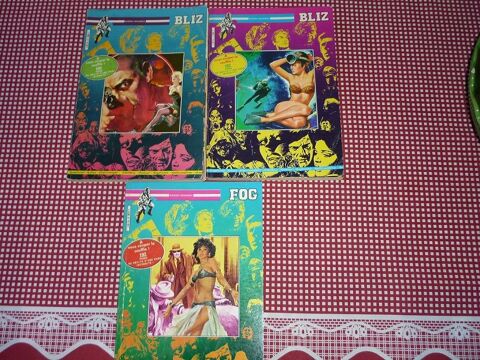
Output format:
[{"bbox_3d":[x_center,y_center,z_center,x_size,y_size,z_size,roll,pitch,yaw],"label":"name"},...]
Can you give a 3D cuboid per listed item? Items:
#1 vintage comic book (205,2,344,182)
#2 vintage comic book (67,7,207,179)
[{"bbox_3d":[0.032,-0.088,0.453,0.128,0.012,0.182,-1,74,1],"label":"vintage comic book"},{"bbox_3d":[-0.096,-0.088,0.455,0.128,0.012,0.182,0,74,1],"label":"vintage comic book"}]

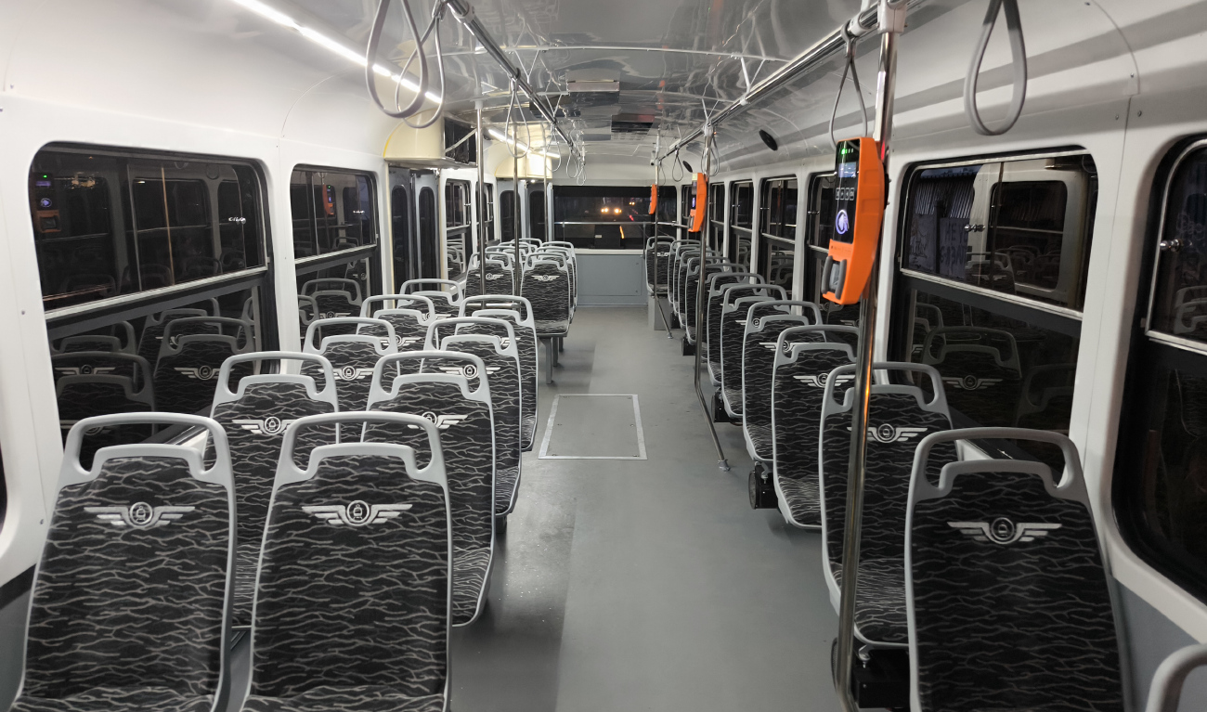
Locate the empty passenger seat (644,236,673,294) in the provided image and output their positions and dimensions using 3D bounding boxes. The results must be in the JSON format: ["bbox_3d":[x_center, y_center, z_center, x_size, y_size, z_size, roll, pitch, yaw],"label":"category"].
[{"bbox_3d":[0.688,-1.020,9.507,0.425,0.607,0.600,0,11,0],"label":"empty passenger seat"}]

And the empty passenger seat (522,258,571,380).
[{"bbox_3d":[-0.503,-0.317,7.098,0.420,1.077,0.578,0,11,0],"label":"empty passenger seat"}]

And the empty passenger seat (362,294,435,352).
[{"bbox_3d":[-1.007,0.057,3.897,0.420,0.622,0.578,0,11,0],"label":"empty passenger seat"}]

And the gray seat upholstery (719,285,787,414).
[{"bbox_3d":[0.824,-0.037,4.299,0.425,0.607,0.600,0,11,0],"label":"gray seat upholstery"}]

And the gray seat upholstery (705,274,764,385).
[{"bbox_3d":[0.870,-0.181,5.209,0.420,0.622,0.578,0,11,0],"label":"gray seat upholstery"}]

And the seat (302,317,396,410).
[{"bbox_3d":[-1.013,0.201,3.139,0.420,0.622,0.578,0,11,0],"label":"seat"}]

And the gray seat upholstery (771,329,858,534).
[{"bbox_3d":[0.816,0.228,2.899,0.425,0.607,0.600,0,11,0],"label":"gray seat upholstery"}]

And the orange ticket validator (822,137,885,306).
[{"bbox_3d":[0.488,-0.262,1.648,0.072,0.318,0.119,-1,11,-6],"label":"orange ticket validator"}]

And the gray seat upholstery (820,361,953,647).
[{"bbox_3d":[0.849,0.371,2.308,0.420,0.622,0.578,0,11,0],"label":"gray seat upholstery"}]

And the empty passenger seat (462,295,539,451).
[{"bbox_3d":[-0.508,0.067,3.709,0.425,0.607,0.600,0,11,0],"label":"empty passenger seat"}]

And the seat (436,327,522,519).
[{"bbox_3d":[-0.512,0.202,2.997,0.425,0.607,0.600,0,11,0],"label":"seat"}]

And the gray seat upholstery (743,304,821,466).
[{"bbox_3d":[0.820,0.096,3.599,0.425,0.607,0.600,0,11,0],"label":"gray seat upholstery"}]

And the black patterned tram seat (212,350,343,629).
[{"bbox_3d":[-0.976,0.333,2.286,0.425,0.607,0.600,0,11,0],"label":"black patterned tram seat"}]

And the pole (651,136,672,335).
[{"bbox_3d":[0.643,-1.216,8.869,0.217,2.090,0.060,0,11,0],"label":"pole"}]

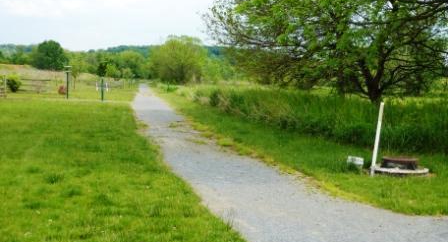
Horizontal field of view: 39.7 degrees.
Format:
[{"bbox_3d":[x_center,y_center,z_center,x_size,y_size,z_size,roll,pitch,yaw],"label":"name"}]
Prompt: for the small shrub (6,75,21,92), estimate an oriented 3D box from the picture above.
[{"bbox_3d":[-16.265,-2.898,48.000,1.100,1.250,1.100,0,4,0],"label":"small shrub"}]

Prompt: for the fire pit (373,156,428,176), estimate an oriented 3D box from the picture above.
[{"bbox_3d":[3.182,0.790,11.200,1.020,0.230,1.020,0,4,0],"label":"fire pit"}]

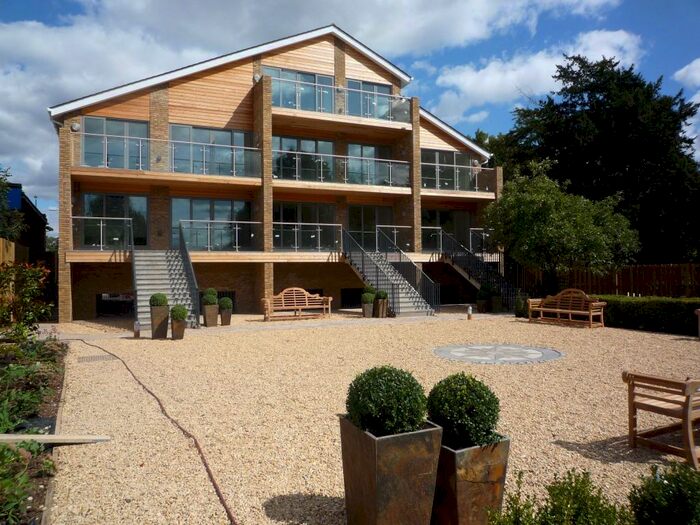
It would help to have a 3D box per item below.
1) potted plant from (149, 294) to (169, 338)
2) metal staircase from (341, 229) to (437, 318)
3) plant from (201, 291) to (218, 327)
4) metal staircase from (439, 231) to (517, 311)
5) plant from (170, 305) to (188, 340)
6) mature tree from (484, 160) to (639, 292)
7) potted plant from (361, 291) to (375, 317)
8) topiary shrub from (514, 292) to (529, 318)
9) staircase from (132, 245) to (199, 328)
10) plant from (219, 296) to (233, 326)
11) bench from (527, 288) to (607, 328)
[{"bbox_3d":[-4.693,1.311,12.378,0.490,1.100,0.490,0,-1,-25],"label":"potted plant"},{"bbox_3d":[1.352,0.251,19.996,1.740,3.350,4.200,0,-1,-25],"label":"metal staircase"},{"bbox_3d":[-4.218,1.408,15.160,0.480,1.000,0.480,0,-1,-25],"label":"plant"},{"bbox_3d":[5.983,0.230,22.134,1.740,3.350,4.200,0,-1,-25],"label":"metal staircase"},{"bbox_3d":[-4.132,1.420,12.243,0.420,0.860,0.420,0,-1,-25],"label":"plant"},{"bbox_3d":[7.691,-0.916,18.518,5.600,5.500,5.400,0,-1,-25],"label":"mature tree"},{"bbox_3d":[0.596,1.447,17.404,0.460,0.880,0.460,0,-1,-25],"label":"potted plant"},{"bbox_3d":[5.750,1.388,16.927,0.500,0.870,0.500,0,-1,-25],"label":"topiary shrub"},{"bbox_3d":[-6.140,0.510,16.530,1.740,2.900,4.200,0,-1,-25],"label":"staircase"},{"bbox_3d":[-3.771,1.475,15.297,0.400,0.860,0.400,0,-1,-25],"label":"plant"},{"bbox_3d":[6.268,1.285,14.772,0.650,1.040,2.150,0,-1,-31],"label":"bench"}]

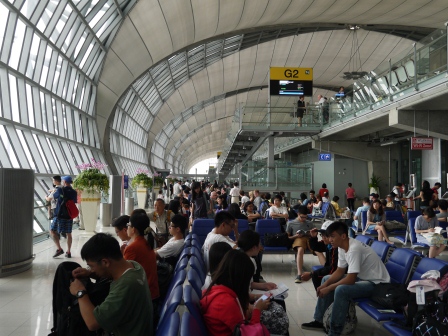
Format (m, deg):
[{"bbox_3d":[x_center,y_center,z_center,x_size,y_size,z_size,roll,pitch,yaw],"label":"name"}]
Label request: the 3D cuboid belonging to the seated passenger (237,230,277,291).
[{"bbox_3d":[0.255,1.180,4.388,0.780,1.130,0.500,0,-2,-3],"label":"seated passenger"}]

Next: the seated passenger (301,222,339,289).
[{"bbox_3d":[1.309,1.200,5.248,0.780,1.150,0.550,0,-2,-3],"label":"seated passenger"}]

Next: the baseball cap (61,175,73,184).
[{"bbox_3d":[-3.348,0.254,9.400,0.260,0.150,0.190,-1,-2,32],"label":"baseball cap"}]

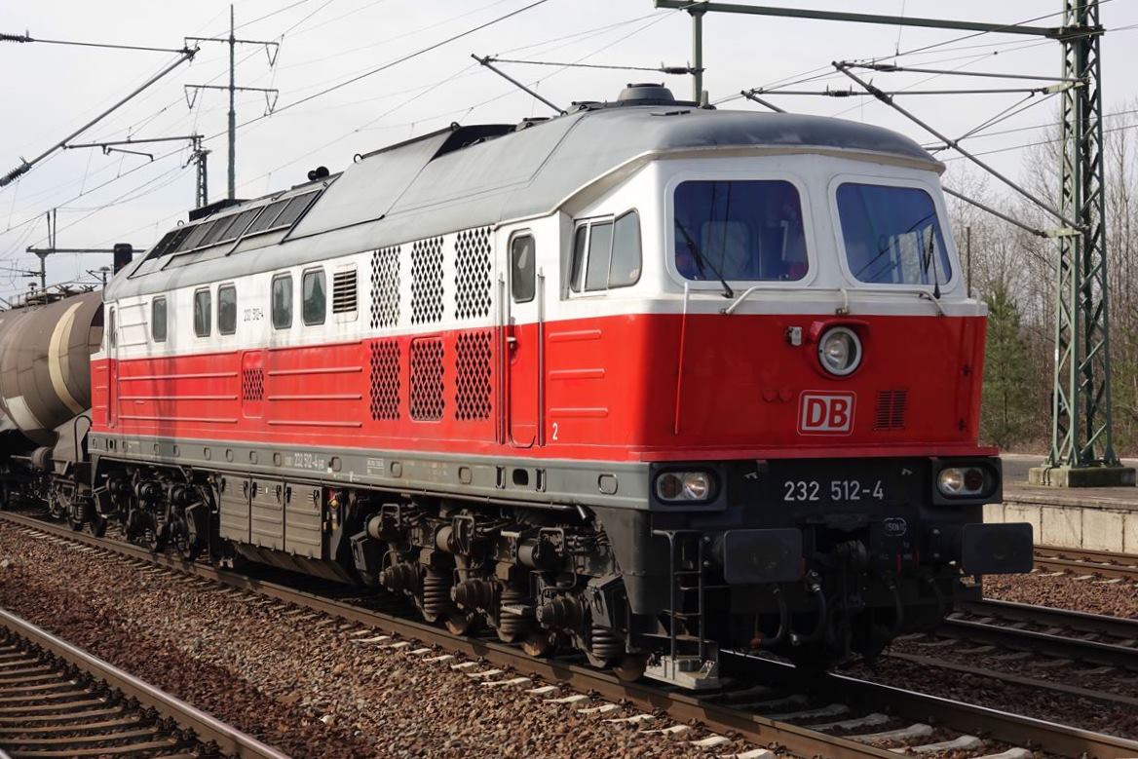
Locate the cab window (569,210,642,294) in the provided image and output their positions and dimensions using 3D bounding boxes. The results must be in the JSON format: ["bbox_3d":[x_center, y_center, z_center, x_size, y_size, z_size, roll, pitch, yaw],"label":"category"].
[{"bbox_3d":[0.270,-0.861,14.583,0.060,0.538,0.907,6,-4,-32],"label":"cab window"}]

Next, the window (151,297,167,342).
[{"bbox_3d":[-5.027,-0.736,26.527,0.060,0.555,0.790,0,-1,-23],"label":"window"}]

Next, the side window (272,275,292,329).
[{"bbox_3d":[-2.838,-0.772,21.454,0.060,0.558,0.780,0,-1,-23],"label":"side window"}]

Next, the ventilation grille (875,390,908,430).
[{"bbox_3d":[2.208,0.207,14.707,0.250,0.275,0.030,0,7,-23],"label":"ventilation grille"}]

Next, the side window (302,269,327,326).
[{"bbox_3d":[-2.402,-0.781,20.444,0.060,0.557,0.800,0,-1,-23],"label":"side window"}]

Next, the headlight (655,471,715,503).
[{"bbox_3d":[0.744,0.697,14.046,0.450,0.225,0.120,0,-1,-23],"label":"headlight"}]

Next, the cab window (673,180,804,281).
[{"bbox_3d":[1.134,-0.993,14.418,0.925,0.718,0.060,-1,-16,-14],"label":"cab window"}]

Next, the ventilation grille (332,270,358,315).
[{"bbox_3d":[-2.023,-0.789,19.551,0.050,0.387,0.700,0,-1,-23],"label":"ventilation grille"}]

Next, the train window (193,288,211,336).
[{"bbox_3d":[-4.145,-0.755,24.484,0.060,0.563,0.780,0,-1,-23],"label":"train window"}]

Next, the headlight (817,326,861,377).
[{"bbox_3d":[1.787,-0.186,14.406,0.335,0.330,0.160,0,-1,-23],"label":"headlight"}]

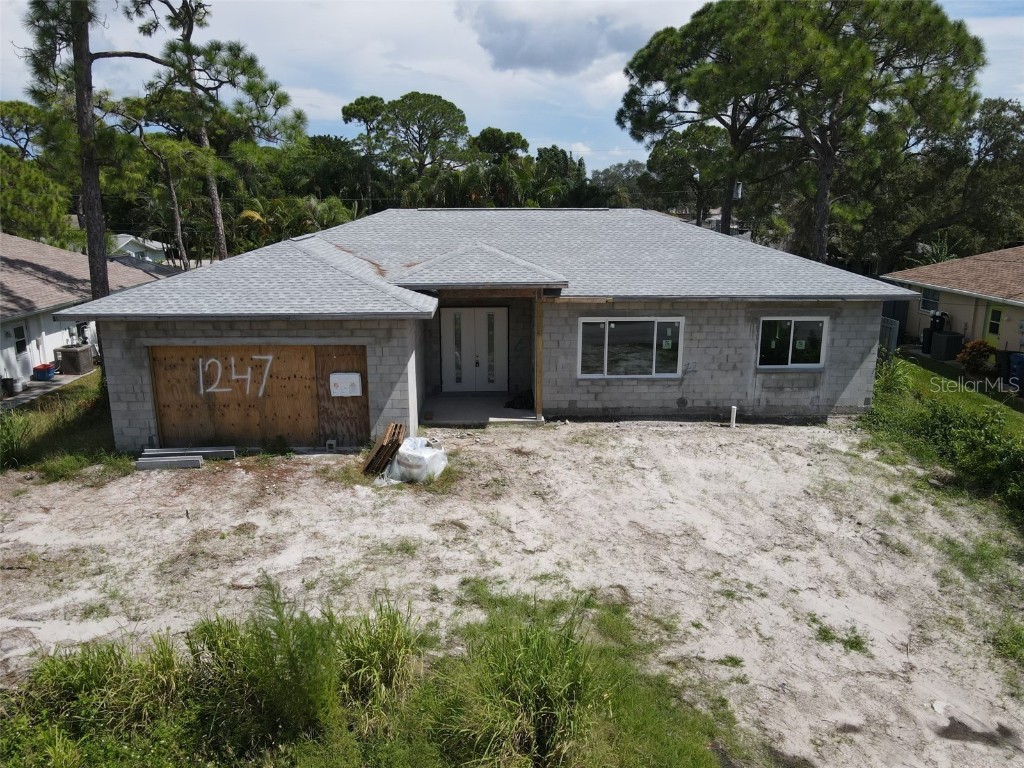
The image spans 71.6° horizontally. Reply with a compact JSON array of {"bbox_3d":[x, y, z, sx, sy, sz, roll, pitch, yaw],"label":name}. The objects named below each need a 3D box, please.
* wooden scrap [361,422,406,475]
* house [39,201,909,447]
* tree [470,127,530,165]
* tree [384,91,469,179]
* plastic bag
[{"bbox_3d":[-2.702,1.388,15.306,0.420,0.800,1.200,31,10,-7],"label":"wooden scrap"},{"bbox_3d":[0.198,-2.673,22.463,20.200,5.650,14.600,0,13,-1],"label":"house"},{"bbox_3d":[-0.862,-13.498,55.384,4.795,12.346,4.795,0,13,-1],"label":"tree"},{"bbox_3d":[-6.413,-14.719,55.017,6.822,14.914,6.822,0,13,-1],"label":"tree"},{"bbox_3d":[-1.944,1.561,14.845,1.020,0.620,1.000,11,17,41],"label":"plastic bag"}]

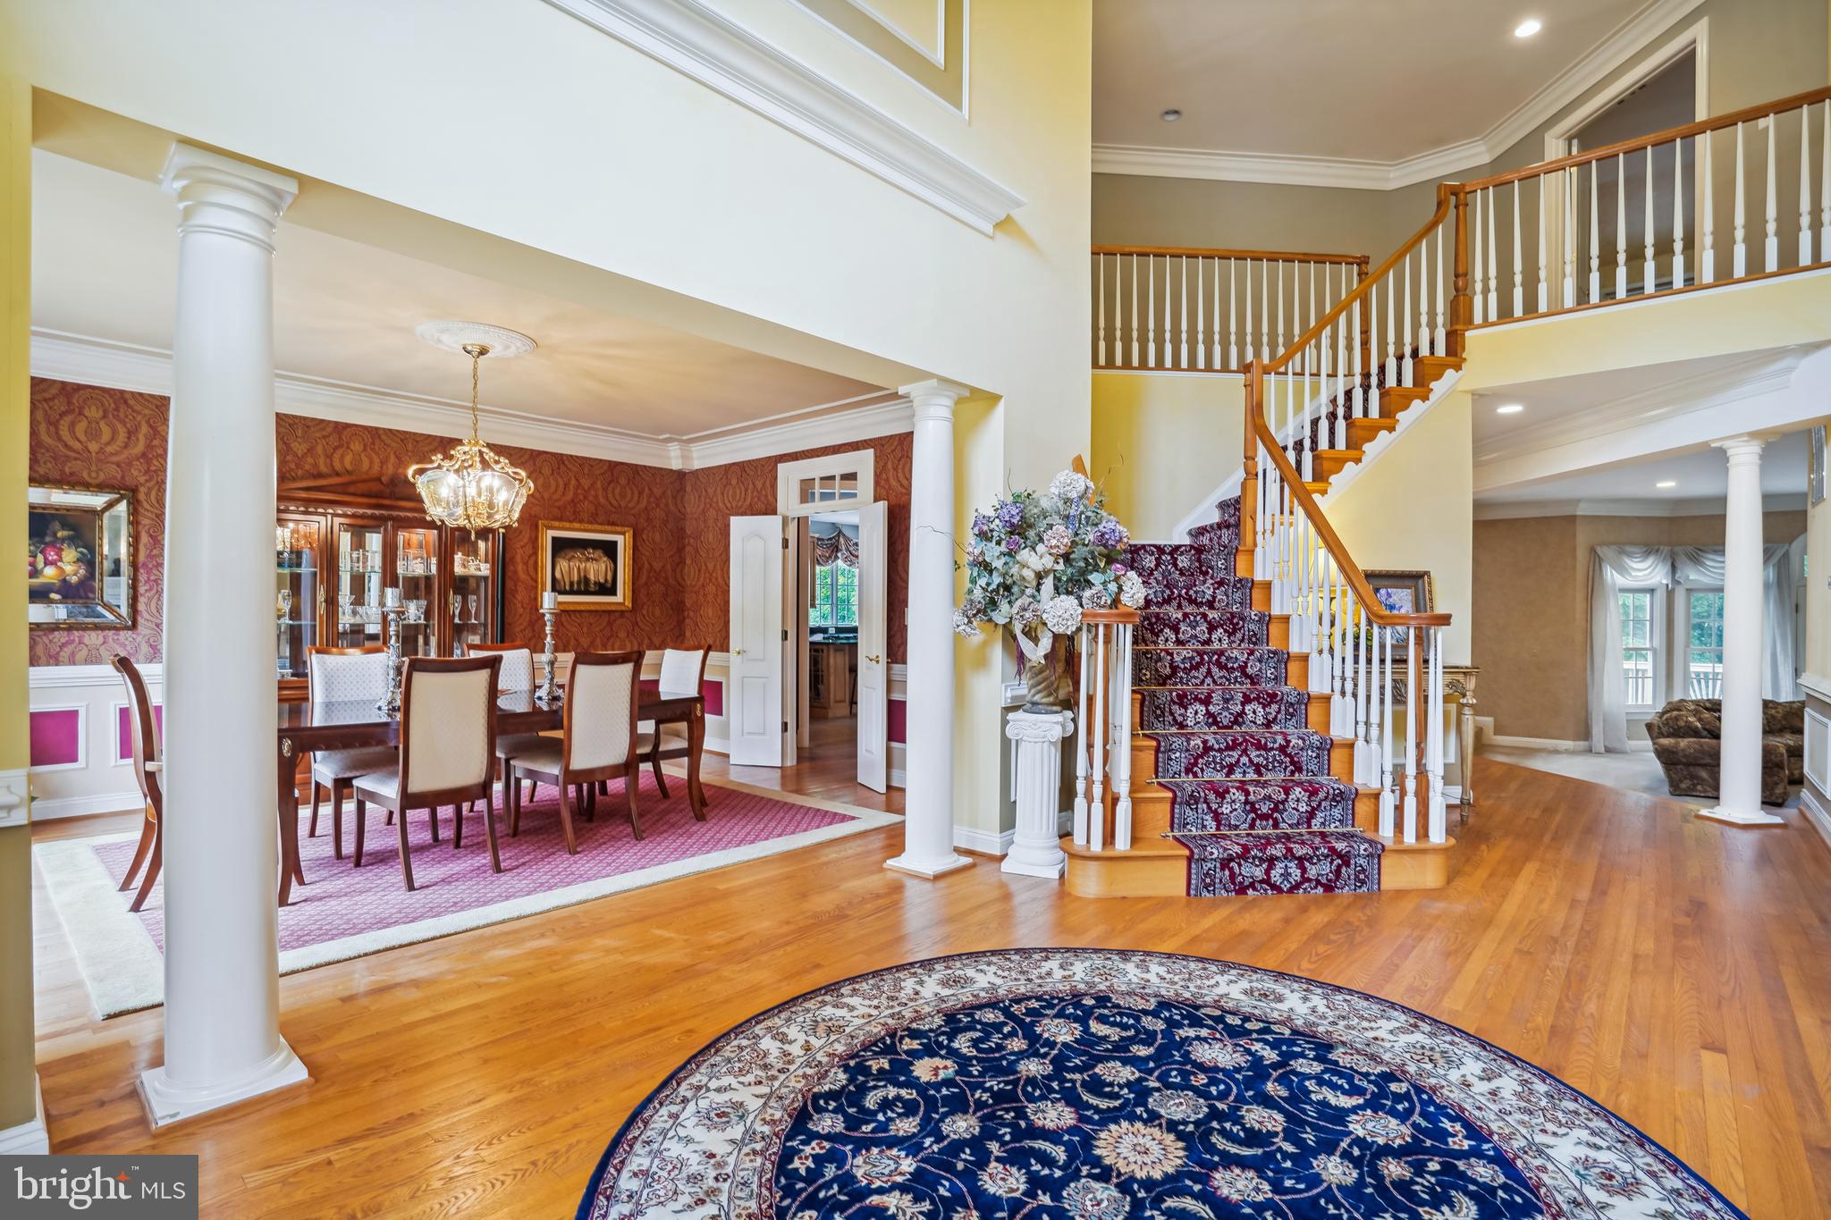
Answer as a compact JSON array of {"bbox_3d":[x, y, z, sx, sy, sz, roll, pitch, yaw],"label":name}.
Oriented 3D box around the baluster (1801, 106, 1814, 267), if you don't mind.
[{"bbox_3d":[4.613,-2.191,4.210,0.041,0.850,0.041,0,0,39],"label":"baluster"}]

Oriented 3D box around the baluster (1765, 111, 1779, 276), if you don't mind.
[{"bbox_3d":[4.518,-2.191,4.290,0.041,0.850,0.041,0,0,39],"label":"baluster"}]

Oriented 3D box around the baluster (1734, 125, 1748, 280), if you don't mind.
[{"bbox_3d":[4.557,-2.261,4.494,0.043,0.857,0.043,0,0,39],"label":"baluster"}]

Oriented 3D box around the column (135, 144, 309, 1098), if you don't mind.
[{"bbox_3d":[-1.825,0.056,2.151,0.287,2.380,0.287,0,0,43],"label":"column"}]

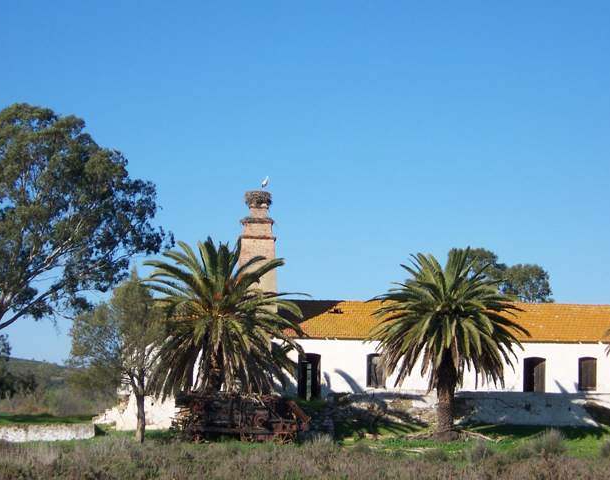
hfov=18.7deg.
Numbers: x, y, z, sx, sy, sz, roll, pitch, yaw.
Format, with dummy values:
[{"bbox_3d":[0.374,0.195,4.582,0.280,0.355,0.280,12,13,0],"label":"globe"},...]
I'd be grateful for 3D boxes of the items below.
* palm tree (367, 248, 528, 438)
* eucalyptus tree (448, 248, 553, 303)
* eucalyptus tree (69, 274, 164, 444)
[{"bbox_3d":[6.359,4.620,82.875,7.172,8.508,7.172,0,-5,0],"label":"palm tree"},{"bbox_3d":[12.768,6.238,122.502,7.288,11.389,7.288,0,-5,0],"label":"eucalyptus tree"},{"bbox_3d":[-8.062,5.015,79.827,4.145,7.414,4.145,0,-5,0],"label":"eucalyptus tree"}]

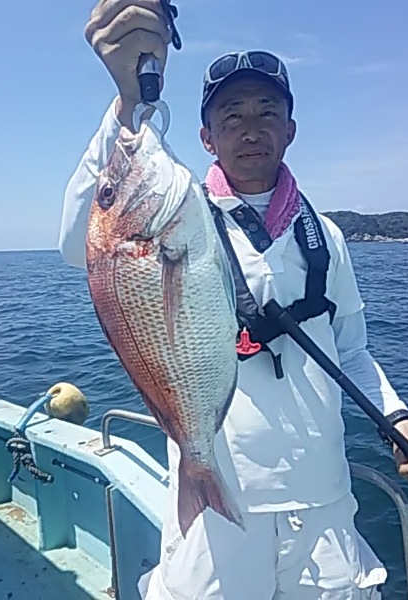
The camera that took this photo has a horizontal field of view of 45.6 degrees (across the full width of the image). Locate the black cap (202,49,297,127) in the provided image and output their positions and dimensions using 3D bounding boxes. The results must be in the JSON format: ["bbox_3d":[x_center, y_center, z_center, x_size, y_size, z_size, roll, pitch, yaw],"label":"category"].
[{"bbox_3d":[0.079,-0.408,0.927,0.178,0.138,0.262,-5,-1,6],"label":"black cap"}]

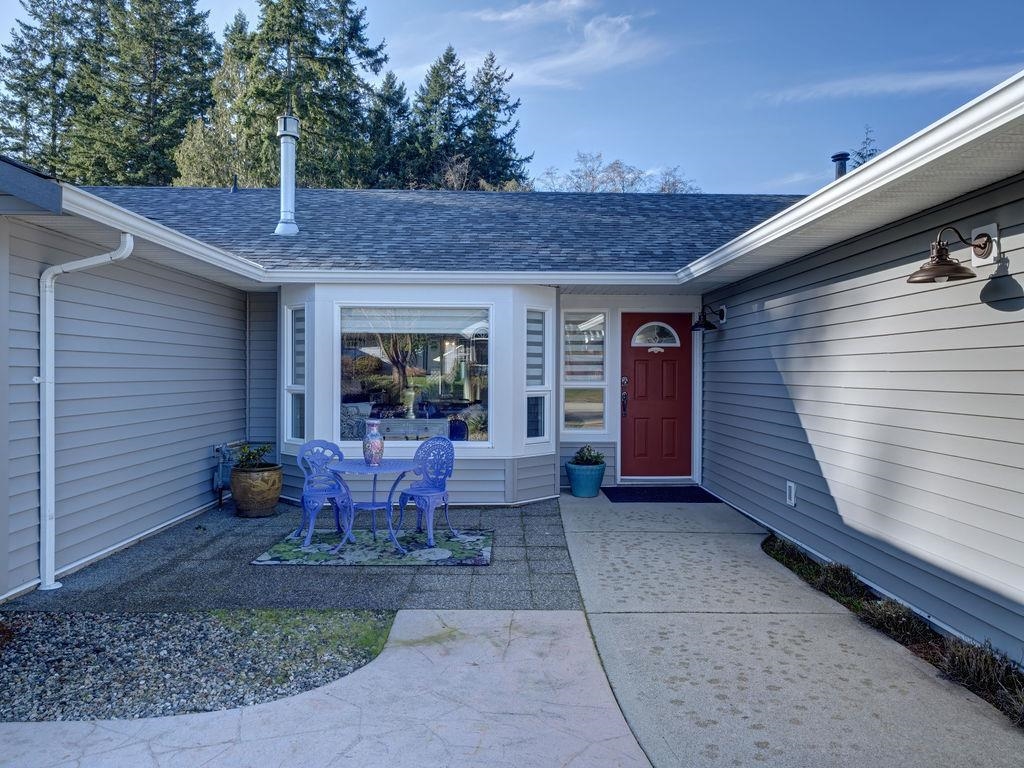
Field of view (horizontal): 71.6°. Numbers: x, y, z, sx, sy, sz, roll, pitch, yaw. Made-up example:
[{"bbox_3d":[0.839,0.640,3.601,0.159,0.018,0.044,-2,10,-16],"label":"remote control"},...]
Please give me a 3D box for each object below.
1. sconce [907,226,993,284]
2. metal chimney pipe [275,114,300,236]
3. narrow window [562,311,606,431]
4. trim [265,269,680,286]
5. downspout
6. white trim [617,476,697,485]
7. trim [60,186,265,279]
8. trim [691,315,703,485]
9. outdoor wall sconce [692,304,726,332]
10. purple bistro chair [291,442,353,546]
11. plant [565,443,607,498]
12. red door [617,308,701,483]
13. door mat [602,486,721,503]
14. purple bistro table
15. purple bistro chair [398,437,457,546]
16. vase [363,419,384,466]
[{"bbox_3d":[2.258,-0.675,3.674,0.391,0.274,0.310,0,1,-2],"label":"sconce"},{"bbox_3d":[-2.955,-2.731,9.326,0.300,1.569,0.300,0,1,-1],"label":"metal chimney pipe"},{"bbox_3d":[0.889,-0.165,8.729,0.538,1.472,0.081,0,1,-2],"label":"narrow window"},{"bbox_3d":[-0.419,-1.139,7.639,4.470,0.140,0.130,0,1,-1],"label":"trim"},{"bbox_3d":[-2.827,0.178,4.730,0.599,2.355,0.112,0,1,-2],"label":"downspout"},{"bbox_3d":[1.766,1.179,8.698,0.985,0.096,0.091,0,1,-2],"label":"white trim"},{"bbox_3d":[-2.689,-1.117,5.840,0.130,0.140,3.430,0,1,-1],"label":"trim"},{"bbox_3d":[2.268,0.191,8.729,0.127,2.091,0.071,0,1,-2],"label":"trim"},{"bbox_3d":[2.147,-0.736,7.917,0.386,0.274,0.304,0,1,-2],"label":"outdoor wall sconce"},{"bbox_3d":[-1.645,0.920,6.222,0.430,0.870,0.460,0,1,-28],"label":"purple bistro chair"},{"bbox_3d":[0.869,1.004,8.277,0.460,0.598,0.460,0,1,-1],"label":"plant"},{"bbox_3d":[1.835,0.147,8.903,1.060,2.175,0.130,0,1,-1],"label":"red door"},{"bbox_3d":[1.700,1.285,8.222,1.218,0.015,0.934,0,1,-2],"label":"door mat"},{"bbox_3d":[-1.122,0.990,5.745,0.736,0.660,0.736,0,1,-2],"label":"purple bistro table"},{"bbox_3d":[-0.749,0.922,6.261,0.430,0.870,0.460,1,1,30],"label":"purple bistro chair"},{"bbox_3d":[-1.160,0.496,5.947,0.180,0.390,0.180,0,1,-1],"label":"vase"}]

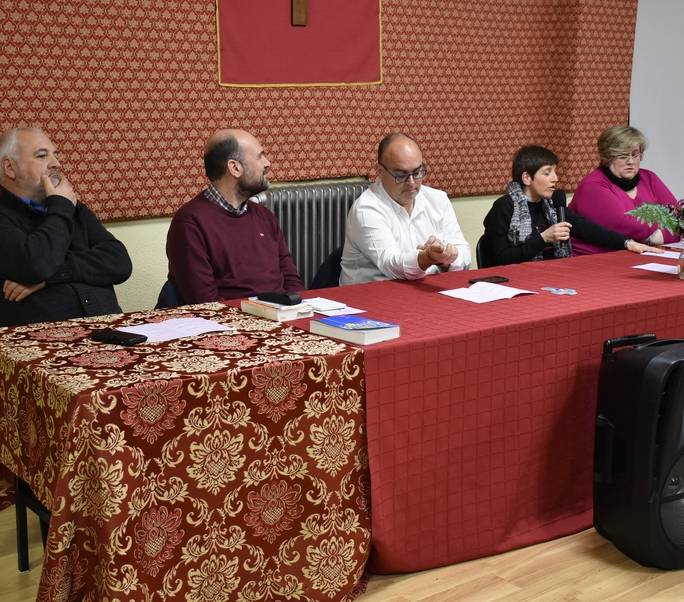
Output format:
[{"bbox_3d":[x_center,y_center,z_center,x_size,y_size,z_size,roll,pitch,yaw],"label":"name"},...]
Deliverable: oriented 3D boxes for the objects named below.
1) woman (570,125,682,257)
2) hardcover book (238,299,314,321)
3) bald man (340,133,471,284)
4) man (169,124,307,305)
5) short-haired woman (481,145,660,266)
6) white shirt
[{"bbox_3d":[1.366,-0.147,4.665,0.640,1.305,0.720,-2,12,-12],"label":"woman"},{"bbox_3d":[-0.207,0.022,3.228,0.138,0.038,0.203,-9,16,-39],"label":"hardcover book"},{"bbox_3d":[0.279,0.010,3.885,0.560,1.300,0.750,-4,13,-22],"label":"bald man"},{"bbox_3d":[-0.297,0.070,3.522,0.540,1.320,0.750,-7,14,-32],"label":"man"},{"bbox_3d":[1.006,-0.044,4.341,0.780,1.230,0.700,-3,13,-18],"label":"short-haired woman"},{"bbox_3d":[0.242,-0.174,3.957,0.550,0.630,0.520,-4,13,-22],"label":"white shirt"}]

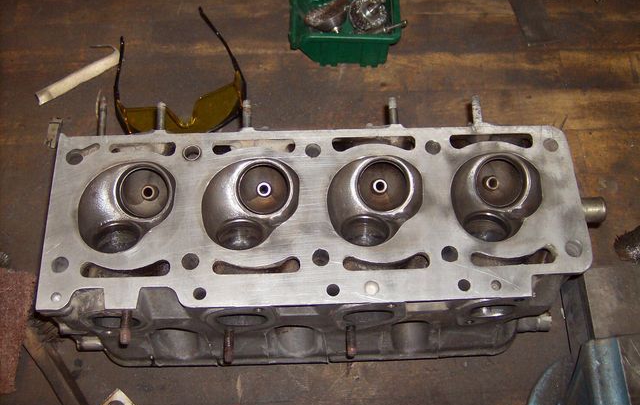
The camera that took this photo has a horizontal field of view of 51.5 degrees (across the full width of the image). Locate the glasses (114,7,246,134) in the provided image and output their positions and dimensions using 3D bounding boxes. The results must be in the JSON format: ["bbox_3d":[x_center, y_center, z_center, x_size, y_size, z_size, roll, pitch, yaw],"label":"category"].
[{"bbox_3d":[-0.148,-0.135,0.676,0.134,0.048,0.155,-14,66,-7],"label":"glasses"}]

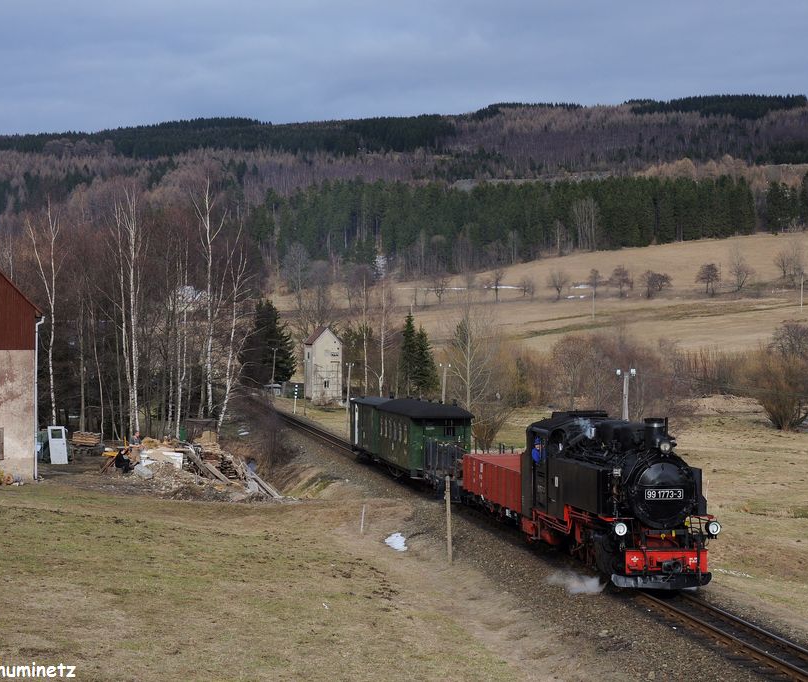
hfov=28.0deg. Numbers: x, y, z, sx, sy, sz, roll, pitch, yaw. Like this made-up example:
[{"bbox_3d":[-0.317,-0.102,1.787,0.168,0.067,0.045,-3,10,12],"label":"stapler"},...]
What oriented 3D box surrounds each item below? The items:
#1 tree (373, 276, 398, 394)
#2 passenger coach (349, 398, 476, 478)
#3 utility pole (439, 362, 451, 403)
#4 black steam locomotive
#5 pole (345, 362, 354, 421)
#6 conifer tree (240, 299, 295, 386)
[{"bbox_3d":[-1.834,0.313,145.000,2.600,11.800,2.600,0,0,0],"label":"tree"},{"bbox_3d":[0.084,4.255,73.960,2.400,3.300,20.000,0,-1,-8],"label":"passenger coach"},{"bbox_3d":[2.199,3.665,88.000,0.600,5.000,0.250,0,0,-7],"label":"utility pole"},{"bbox_3d":[4.800,3.600,38.700,2.400,3.500,10.800,0,-1,-7],"label":"black steam locomotive"},{"bbox_3d":[-3.901,4.259,116.000,0.600,5.400,0.250,0,0,-7],"label":"pole"},{"bbox_3d":[-14.739,0.270,175.000,5.800,9.800,5.800,0,0,0],"label":"conifer tree"}]

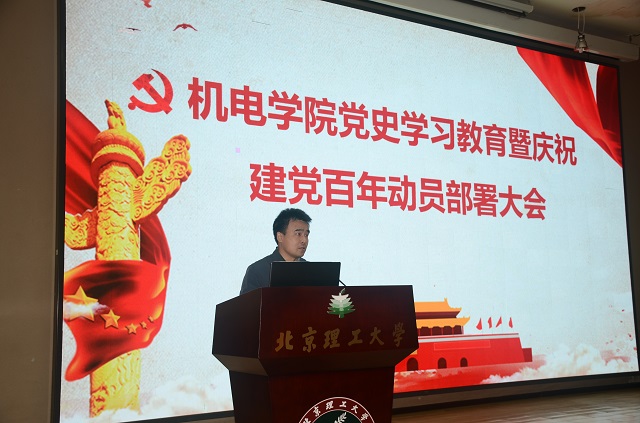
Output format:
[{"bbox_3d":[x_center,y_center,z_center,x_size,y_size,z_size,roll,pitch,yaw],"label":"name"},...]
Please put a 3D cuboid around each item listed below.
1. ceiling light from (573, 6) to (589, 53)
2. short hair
[{"bbox_3d":[2.593,-1.799,7.050,0.130,0.430,0.130,-4,-7,29],"label":"ceiling light"},{"bbox_3d":[-0.140,0.074,3.480,0.200,0.185,0.170,-6,-8,42],"label":"short hair"}]

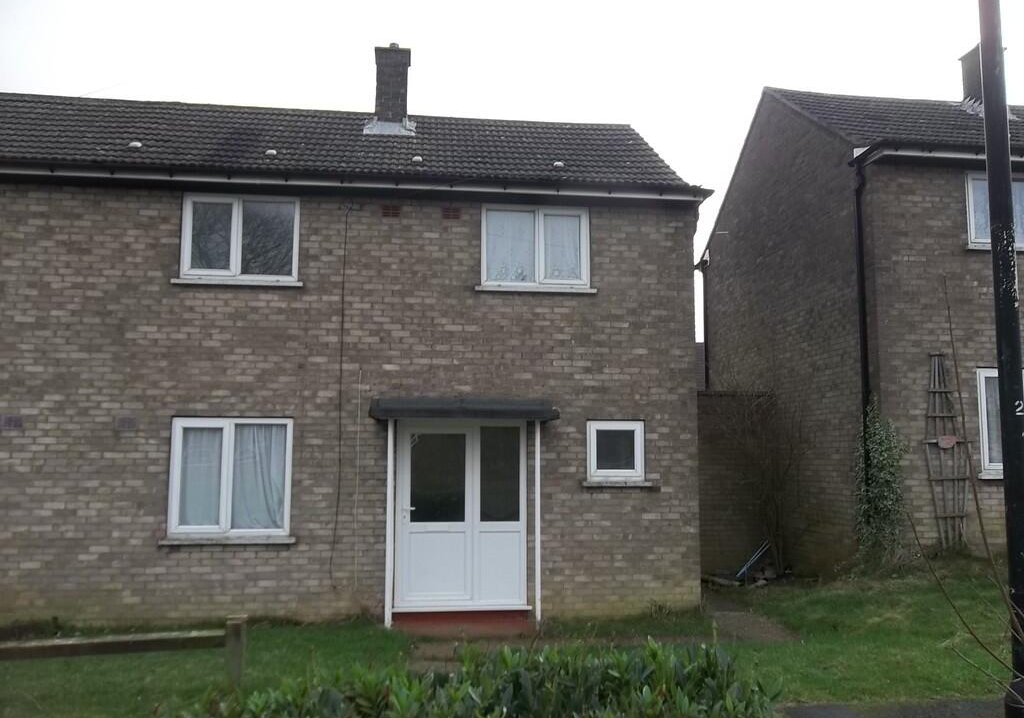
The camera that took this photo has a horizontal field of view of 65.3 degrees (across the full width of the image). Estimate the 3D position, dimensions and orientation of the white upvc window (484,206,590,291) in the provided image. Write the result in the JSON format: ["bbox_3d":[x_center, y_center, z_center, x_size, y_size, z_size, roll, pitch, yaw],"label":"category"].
[{"bbox_3d":[0.281,-1.284,9.281,1.248,0.958,0.100,1,-5,-5],"label":"white upvc window"}]

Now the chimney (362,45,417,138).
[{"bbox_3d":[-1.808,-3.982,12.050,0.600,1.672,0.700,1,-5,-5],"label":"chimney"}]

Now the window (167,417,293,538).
[{"bbox_3d":[-3.064,1.296,8.761,1.291,1.275,0.100,1,-5,-5],"label":"window"}]

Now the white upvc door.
[{"bbox_3d":[-0.562,1.732,8.940,1.454,2.091,0.110,1,-5,-5],"label":"white upvc door"}]

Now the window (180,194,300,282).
[{"bbox_3d":[-3.043,-1.350,9.004,1.274,0.967,0.100,1,-5,-5],"label":"window"}]

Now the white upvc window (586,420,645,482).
[{"bbox_3d":[1.186,1.051,9.146,0.656,0.679,0.100,1,-5,-5],"label":"white upvc window"}]

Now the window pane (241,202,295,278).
[{"bbox_3d":[-2.756,-1.365,9.035,0.579,0.861,0.050,1,-5,-5],"label":"window pane"}]

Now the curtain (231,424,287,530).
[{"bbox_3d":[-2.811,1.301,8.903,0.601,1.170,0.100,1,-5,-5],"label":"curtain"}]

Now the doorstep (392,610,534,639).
[{"bbox_3d":[-0.533,2.829,8.515,1.490,0.138,0.540,1,-5,-5],"label":"doorstep"}]

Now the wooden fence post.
[{"bbox_3d":[-2.018,2.154,5.840,0.104,0.514,0.120,1,-5,-5],"label":"wooden fence post"}]

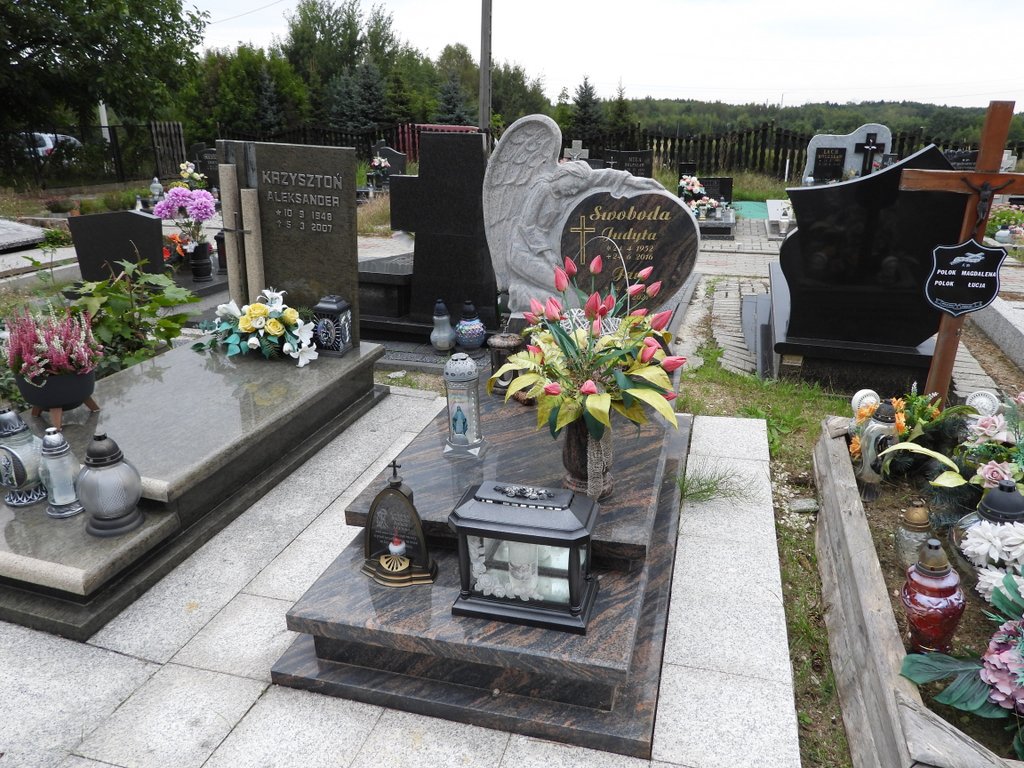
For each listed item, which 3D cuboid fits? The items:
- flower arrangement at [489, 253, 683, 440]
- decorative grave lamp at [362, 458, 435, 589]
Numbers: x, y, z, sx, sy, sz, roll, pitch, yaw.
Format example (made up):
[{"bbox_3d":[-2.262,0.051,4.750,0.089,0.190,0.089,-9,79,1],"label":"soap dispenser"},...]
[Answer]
[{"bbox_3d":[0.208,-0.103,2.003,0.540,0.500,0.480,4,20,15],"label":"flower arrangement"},{"bbox_3d":[-0.311,0.365,1.922,0.210,0.340,0.130,4,20,15],"label":"decorative grave lamp"}]

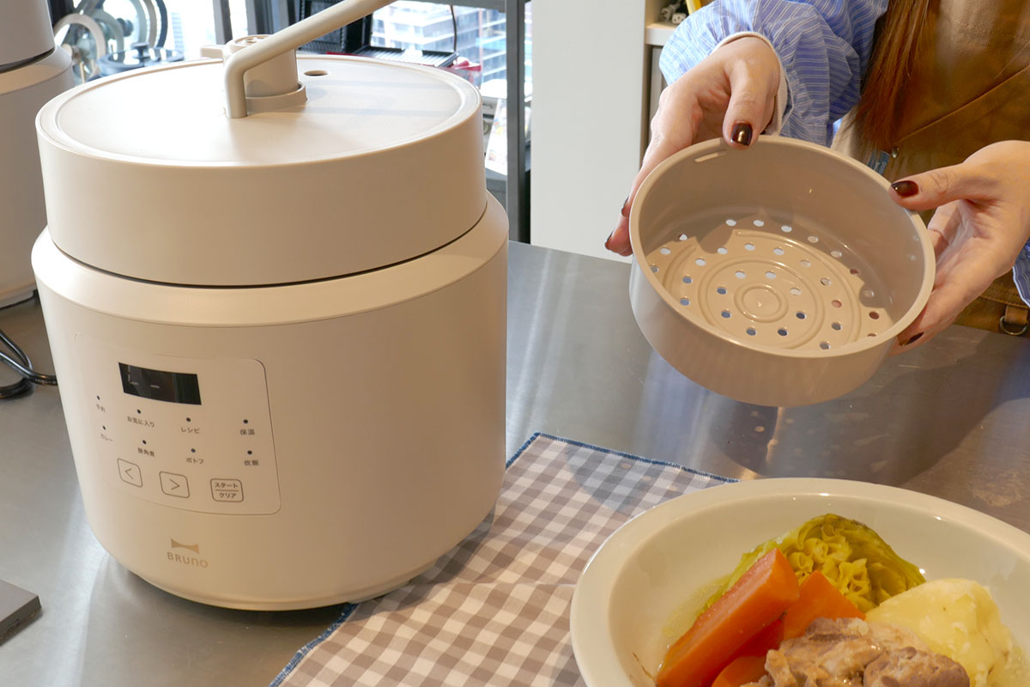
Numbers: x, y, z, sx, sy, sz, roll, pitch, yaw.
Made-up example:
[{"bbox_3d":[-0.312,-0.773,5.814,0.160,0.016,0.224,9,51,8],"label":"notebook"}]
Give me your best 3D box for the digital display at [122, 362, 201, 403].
[{"bbox_3d":[-0.149,0.017,0.506,0.038,0.014,0.005,8,27,17],"label":"digital display"}]

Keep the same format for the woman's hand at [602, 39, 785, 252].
[{"bbox_3d":[0.101,-0.111,0.680,0.070,0.080,0.155,30,54,3],"label":"woman's hand"}]

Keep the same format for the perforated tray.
[{"bbox_3d":[0.140,-0.040,0.654,0.160,0.053,0.160,5,51,0],"label":"perforated tray"}]

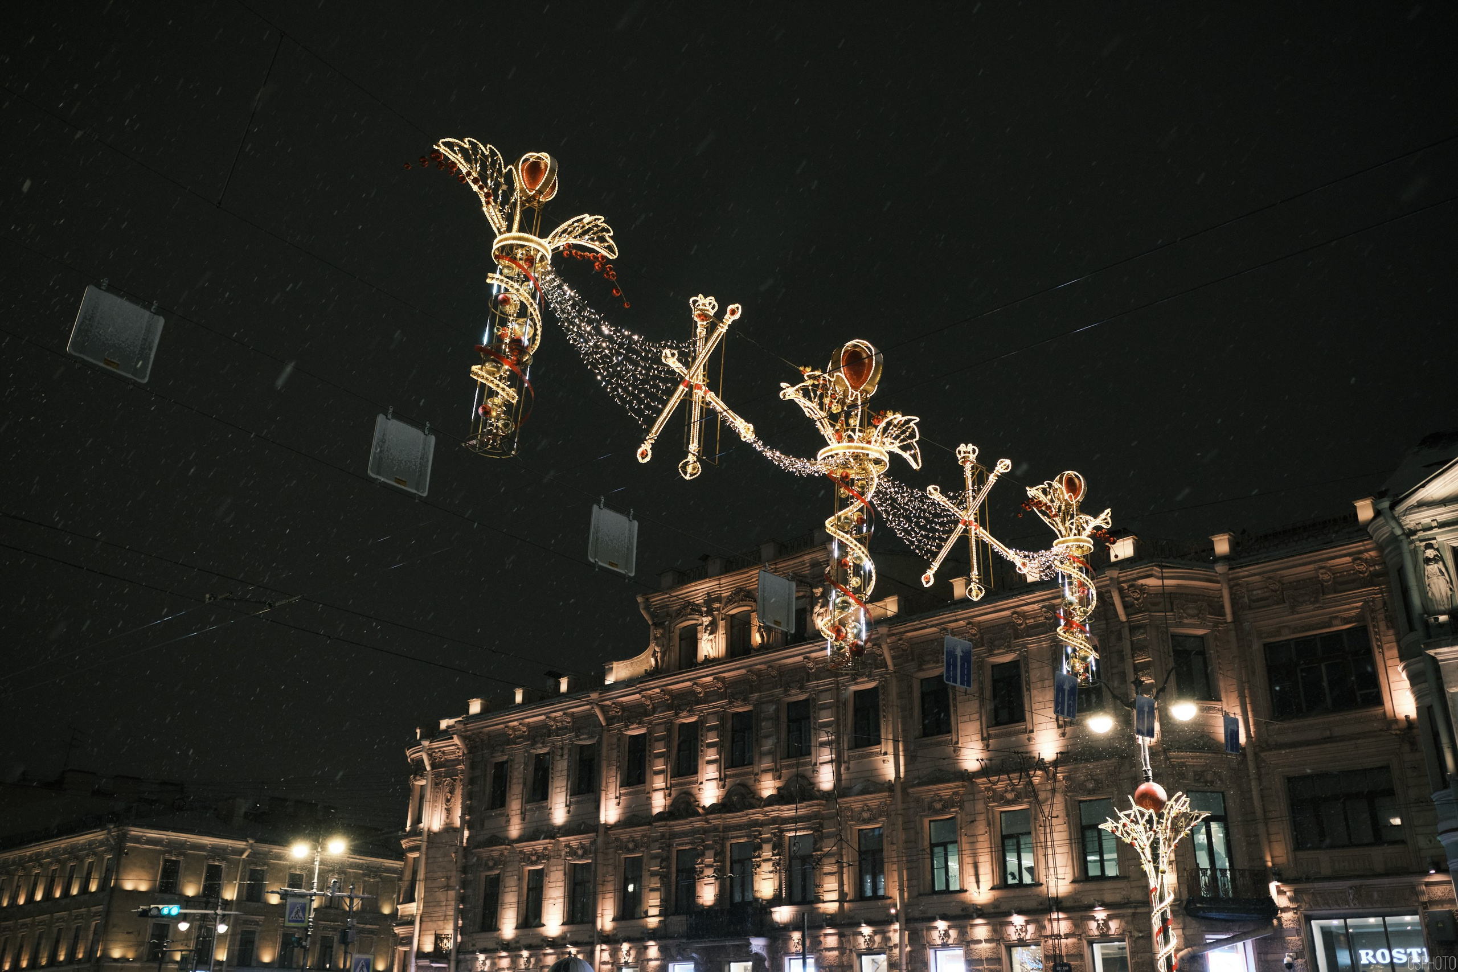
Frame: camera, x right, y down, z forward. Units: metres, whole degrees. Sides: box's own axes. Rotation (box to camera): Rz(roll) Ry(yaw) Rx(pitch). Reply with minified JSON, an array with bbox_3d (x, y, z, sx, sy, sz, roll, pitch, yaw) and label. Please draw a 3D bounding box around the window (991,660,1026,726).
[{"bbox_3d":[8.085,5.947,40.814,1.050,1.841,0.200,-19,-29,39],"label":"window"}]

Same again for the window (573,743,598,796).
[{"bbox_3d":[-5.323,10.594,52.965,1.027,1.834,0.200,-18,-29,38],"label":"window"}]

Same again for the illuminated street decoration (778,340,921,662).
[{"bbox_3d":[1.851,0.109,20.849,1.300,5.125,3.451,-19,-29,39],"label":"illuminated street decoration"}]

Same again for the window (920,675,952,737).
[{"bbox_3d":[6.362,6.735,43.394,1.027,1.834,0.200,-18,-29,38],"label":"window"}]

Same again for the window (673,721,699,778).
[{"bbox_3d":[-1.506,9.172,49.336,1.101,1.841,0.180,-18,-29,38],"label":"window"}]

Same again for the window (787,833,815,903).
[{"bbox_3d":[2.282,12.081,44.731,1.027,2.062,0.200,-18,-29,38],"label":"window"}]

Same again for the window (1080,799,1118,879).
[{"bbox_3d":[10.107,9.607,38.617,1.027,2.062,0.200,-18,-29,38],"label":"window"}]

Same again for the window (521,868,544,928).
[{"bbox_3d":[-7.110,15.111,51.992,1.000,2.036,0.200,-19,-29,39],"label":"window"}]

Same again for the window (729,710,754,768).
[{"bbox_3d":[0.437,8.553,47.757,1.077,1.824,0.180,-18,-29,38],"label":"window"}]

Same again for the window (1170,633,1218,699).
[{"bbox_3d":[12.457,4.885,38.124,1.100,1.841,0.200,6,-23,-13],"label":"window"}]

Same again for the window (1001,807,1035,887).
[{"bbox_3d":[8.207,10.242,40.170,1.027,2.062,0.200,-18,-29,38],"label":"window"}]

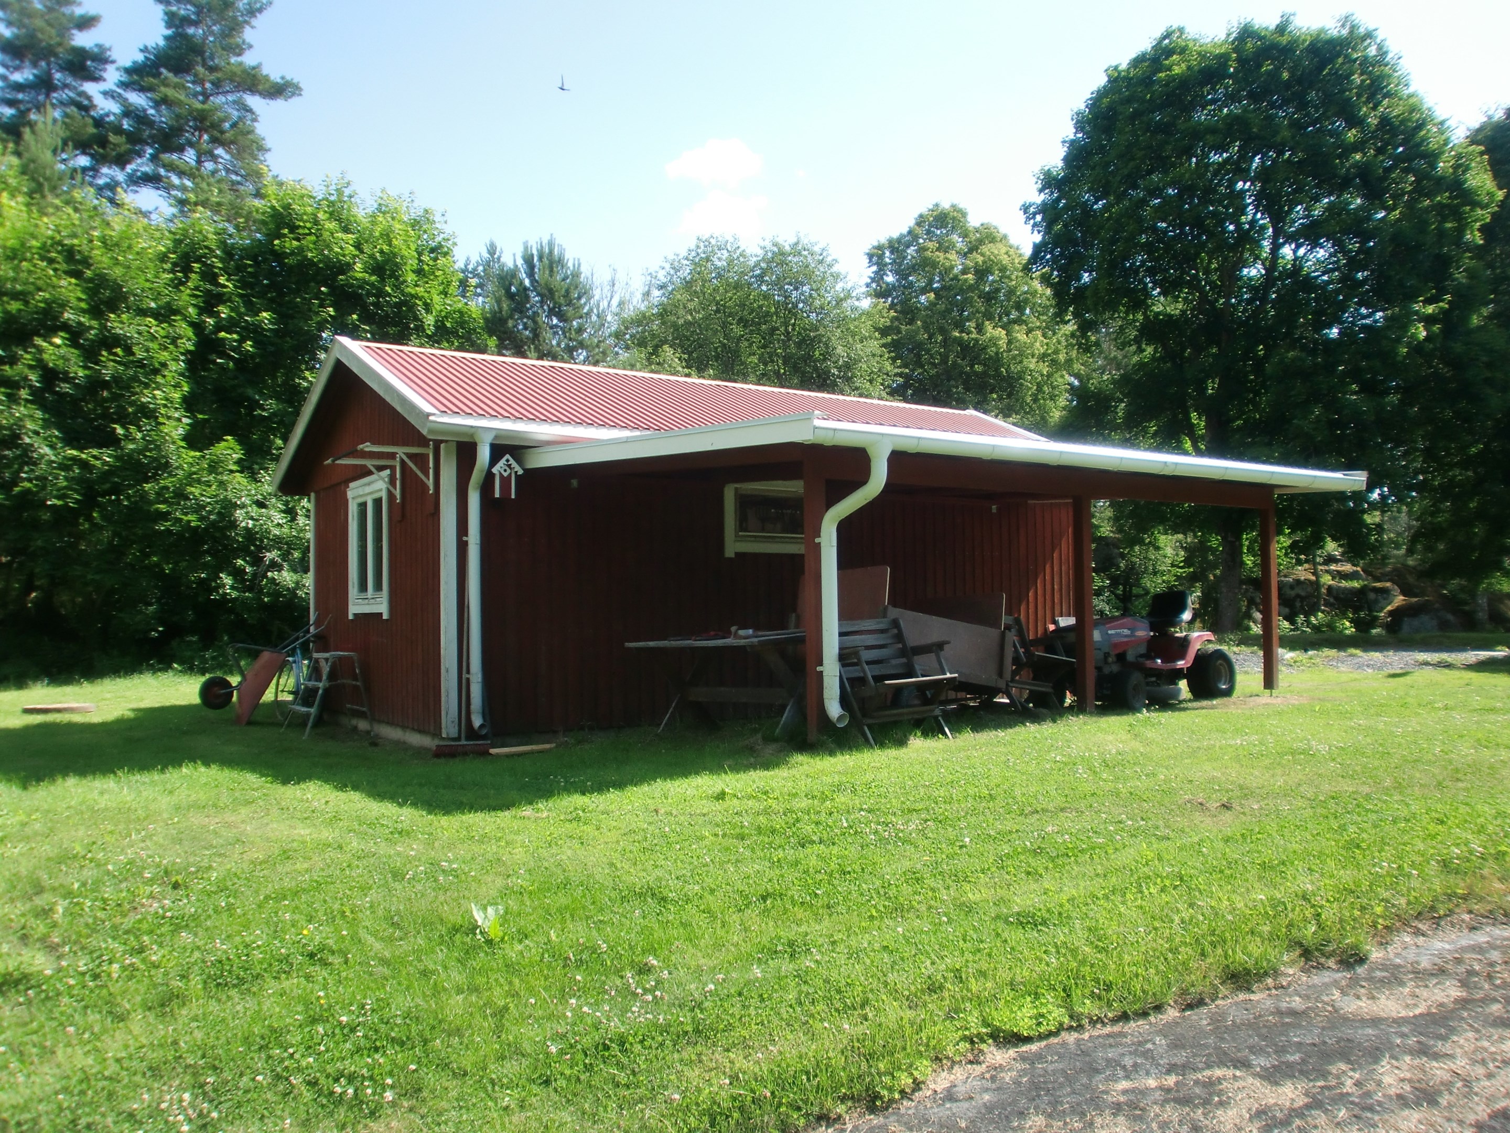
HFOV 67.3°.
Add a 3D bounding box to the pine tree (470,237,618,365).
[{"bbox_3d":[-5.570,-3.542,30.000,3.814,10.360,3.623,-1,-2,-10],"label":"pine tree"}]

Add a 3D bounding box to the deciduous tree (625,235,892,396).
[{"bbox_3d":[0.124,-4.032,34.000,7.753,11.777,7.365,-1,-2,0],"label":"deciduous tree"}]

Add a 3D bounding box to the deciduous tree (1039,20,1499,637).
[{"bbox_3d":[11.405,-5.451,25.500,10.214,13.739,9.703,-2,-2,24],"label":"deciduous tree"}]

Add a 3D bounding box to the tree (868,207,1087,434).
[{"bbox_3d":[7.312,-4.984,37.000,7.130,13.701,6.774,-1,-2,11],"label":"tree"}]

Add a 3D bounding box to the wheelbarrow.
[{"bbox_3d":[-5.392,0.969,12.374,0.683,1.465,0.644,38,-23,-28],"label":"wheelbarrow"}]

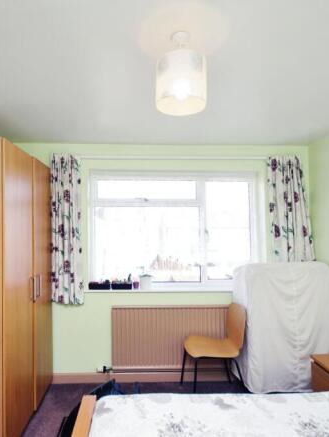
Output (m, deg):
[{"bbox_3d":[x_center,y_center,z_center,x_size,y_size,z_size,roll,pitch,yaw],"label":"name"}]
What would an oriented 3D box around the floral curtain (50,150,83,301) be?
[{"bbox_3d":[-0.933,0.106,2.620,0.330,1.440,0.120,0,-1,-2],"label":"floral curtain"}]

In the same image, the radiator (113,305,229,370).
[{"bbox_3d":[0.070,1.155,2.680,1.180,0.600,0.100,0,-1,-2],"label":"radiator"}]

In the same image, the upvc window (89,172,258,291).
[{"bbox_3d":[0.095,0.120,2.840,1.750,1.200,0.100,0,-1,-2],"label":"upvc window"}]

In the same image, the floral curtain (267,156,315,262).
[{"bbox_3d":[1.240,0.110,2.650,0.470,1.420,0.150,0,-1,-2],"label":"floral curtain"}]

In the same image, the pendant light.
[{"bbox_3d":[0.070,-0.627,1.165,0.215,0.300,0.215,0,-1,0],"label":"pendant light"}]

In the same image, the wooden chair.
[{"bbox_3d":[0.435,1.225,2.495,0.520,0.840,0.440,0,-1,-12],"label":"wooden chair"}]

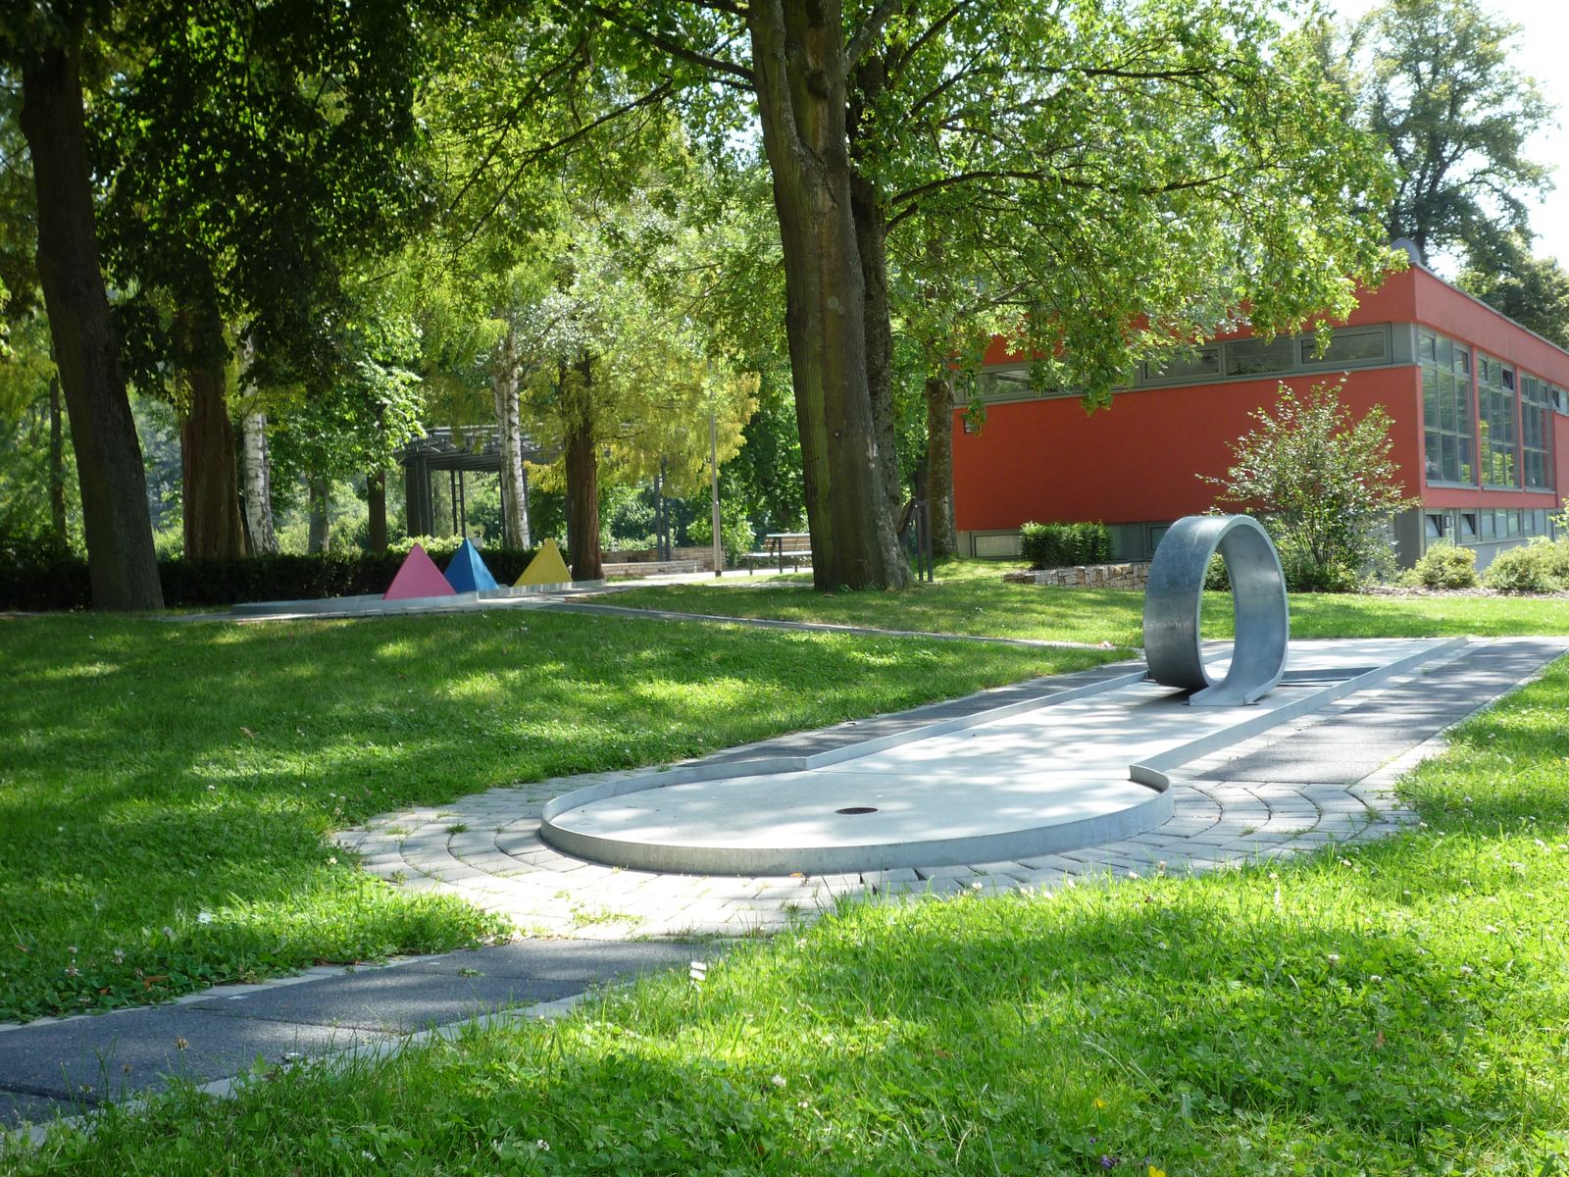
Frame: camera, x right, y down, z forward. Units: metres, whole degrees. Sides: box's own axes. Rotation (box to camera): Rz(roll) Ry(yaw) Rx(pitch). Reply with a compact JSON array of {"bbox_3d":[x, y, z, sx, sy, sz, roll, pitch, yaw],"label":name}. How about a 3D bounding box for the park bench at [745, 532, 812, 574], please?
[{"bbox_3d":[-0.130,-0.677,35.500,0.620,0.790,1.950,-2,1,31],"label":"park bench"}]

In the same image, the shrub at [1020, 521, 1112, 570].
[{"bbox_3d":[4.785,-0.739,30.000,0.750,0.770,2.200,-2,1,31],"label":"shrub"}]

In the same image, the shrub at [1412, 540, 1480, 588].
[{"bbox_3d":[8.596,-0.303,23.000,0.890,0.610,0.820,-2,1,21],"label":"shrub"}]

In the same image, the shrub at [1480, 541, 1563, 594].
[{"bbox_3d":[8.899,-0.258,21.300,0.980,0.630,0.880,-2,1,23],"label":"shrub"}]

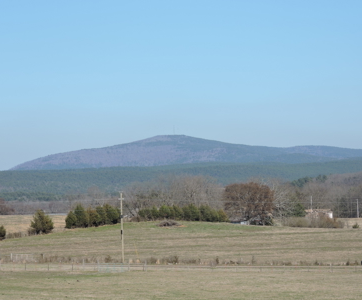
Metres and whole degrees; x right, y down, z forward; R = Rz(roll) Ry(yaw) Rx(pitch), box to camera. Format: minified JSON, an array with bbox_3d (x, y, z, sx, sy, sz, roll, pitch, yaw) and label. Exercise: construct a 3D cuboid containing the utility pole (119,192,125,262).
[{"bbox_3d":[-8.610,11.560,290.000,0.850,10.600,0.500,-1,-1,0],"label":"utility pole"}]

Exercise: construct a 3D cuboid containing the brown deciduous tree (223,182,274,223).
[{"bbox_3d":[17.870,13.900,520.000,13.000,10.500,12.500,-1,-1,0],"label":"brown deciduous tree"}]

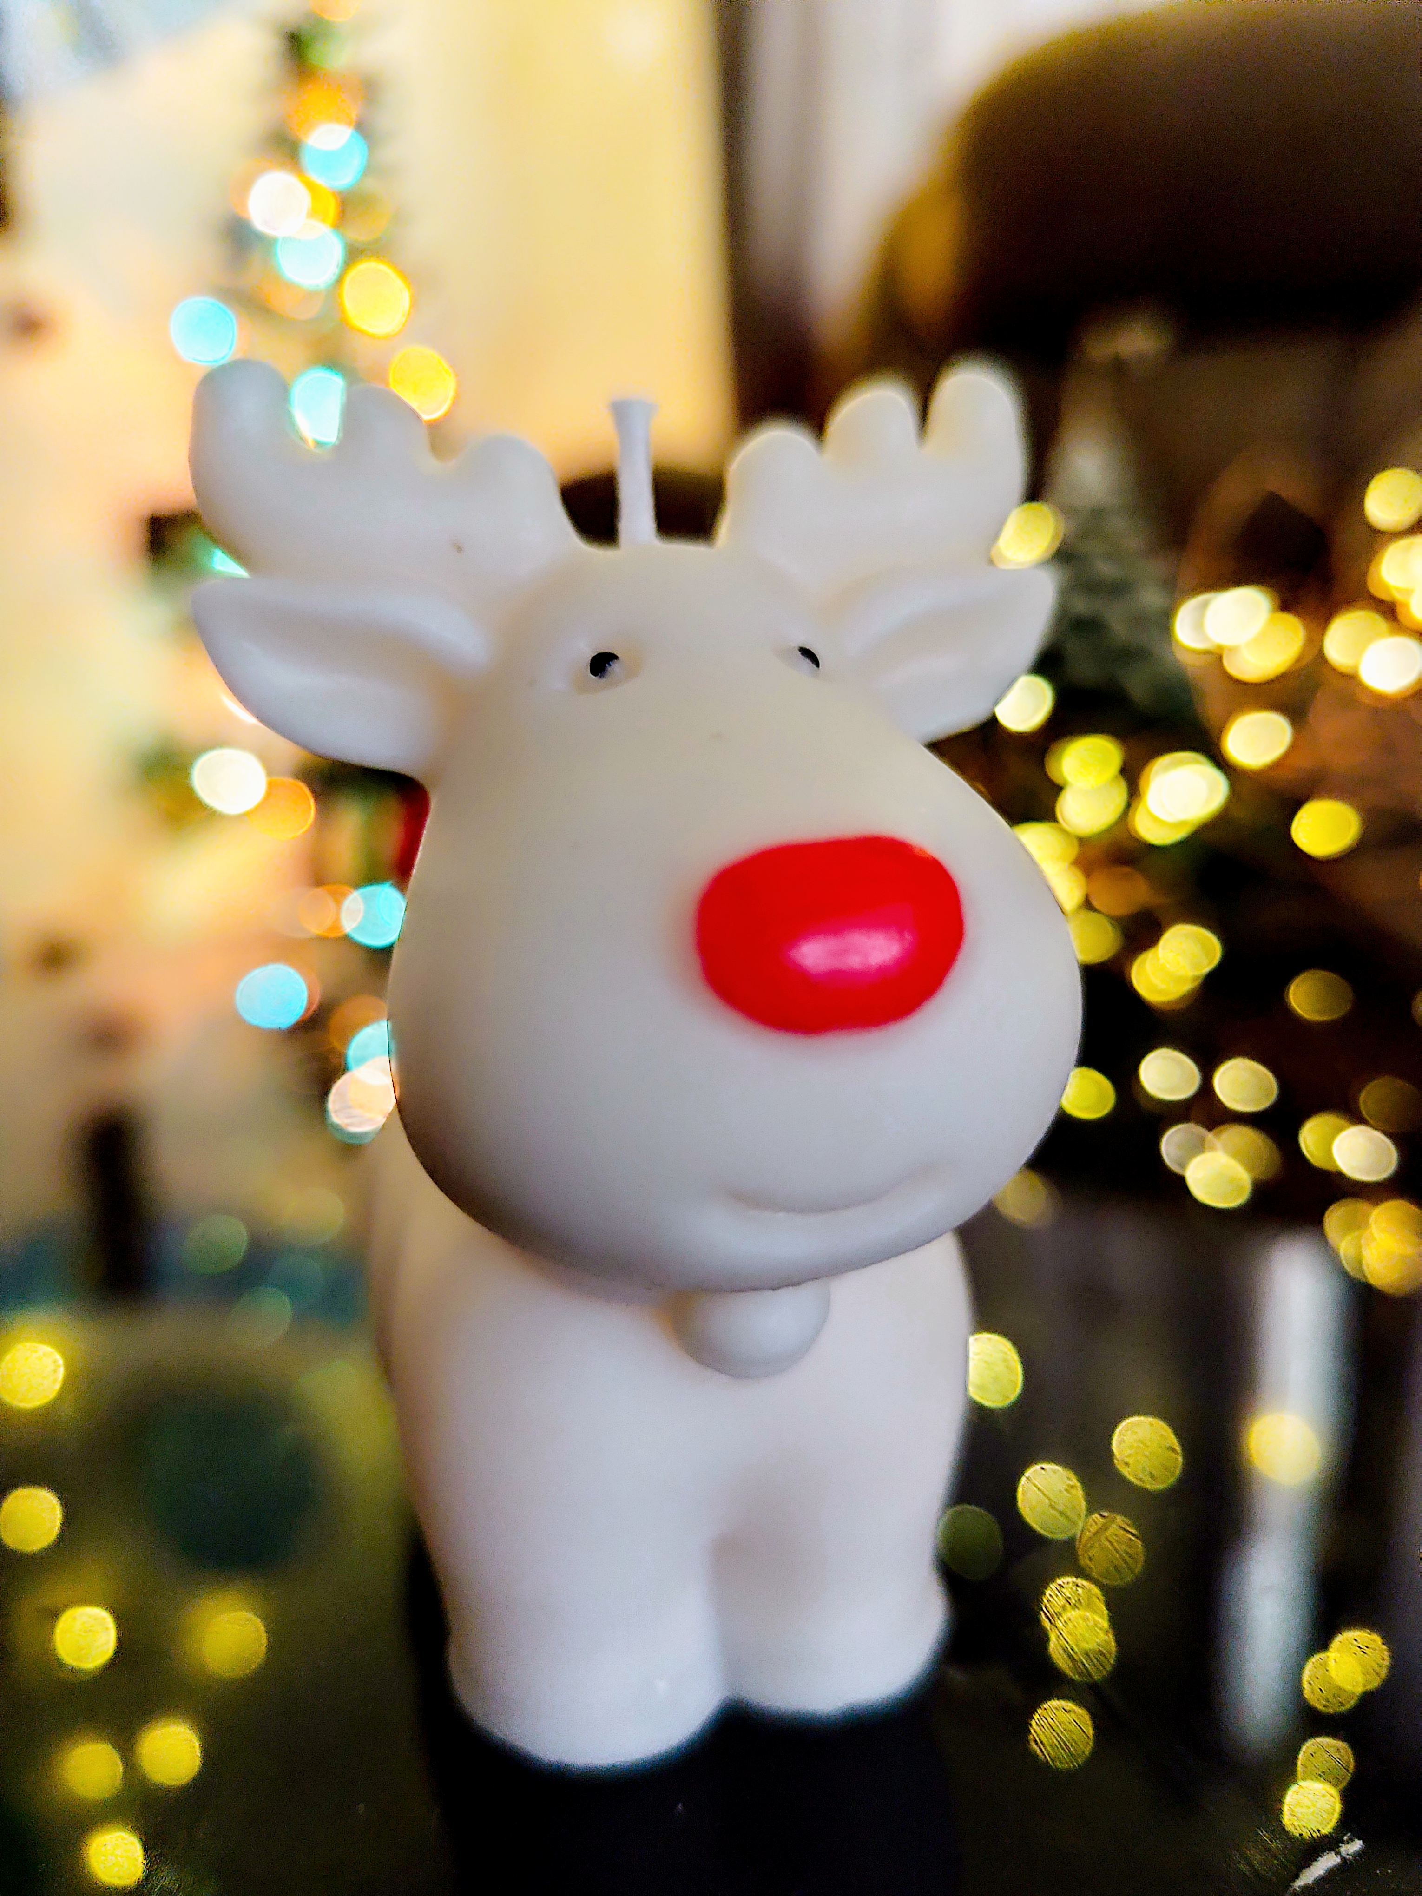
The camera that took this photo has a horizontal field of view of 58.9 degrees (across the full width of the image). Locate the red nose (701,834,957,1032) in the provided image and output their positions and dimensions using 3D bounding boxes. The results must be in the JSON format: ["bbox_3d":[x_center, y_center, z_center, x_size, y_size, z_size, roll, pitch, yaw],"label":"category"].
[{"bbox_3d":[0.007,-0.001,0.076,0.018,0.012,0.009,-2,-3,-24],"label":"red nose"}]

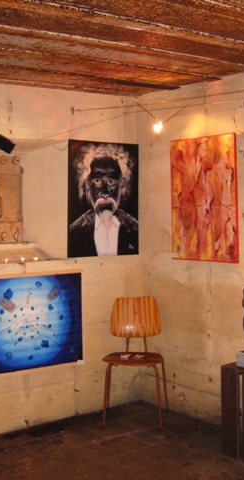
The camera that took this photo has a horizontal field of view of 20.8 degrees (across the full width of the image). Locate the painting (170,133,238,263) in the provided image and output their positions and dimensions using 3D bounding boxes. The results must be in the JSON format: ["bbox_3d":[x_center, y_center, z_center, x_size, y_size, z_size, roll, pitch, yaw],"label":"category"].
[{"bbox_3d":[0.528,-0.265,4.326,0.030,0.795,0.590,-3,3,-37],"label":"painting"}]

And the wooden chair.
[{"bbox_3d":[0.096,0.816,4.513,0.430,0.810,0.460,0,3,7],"label":"wooden chair"}]

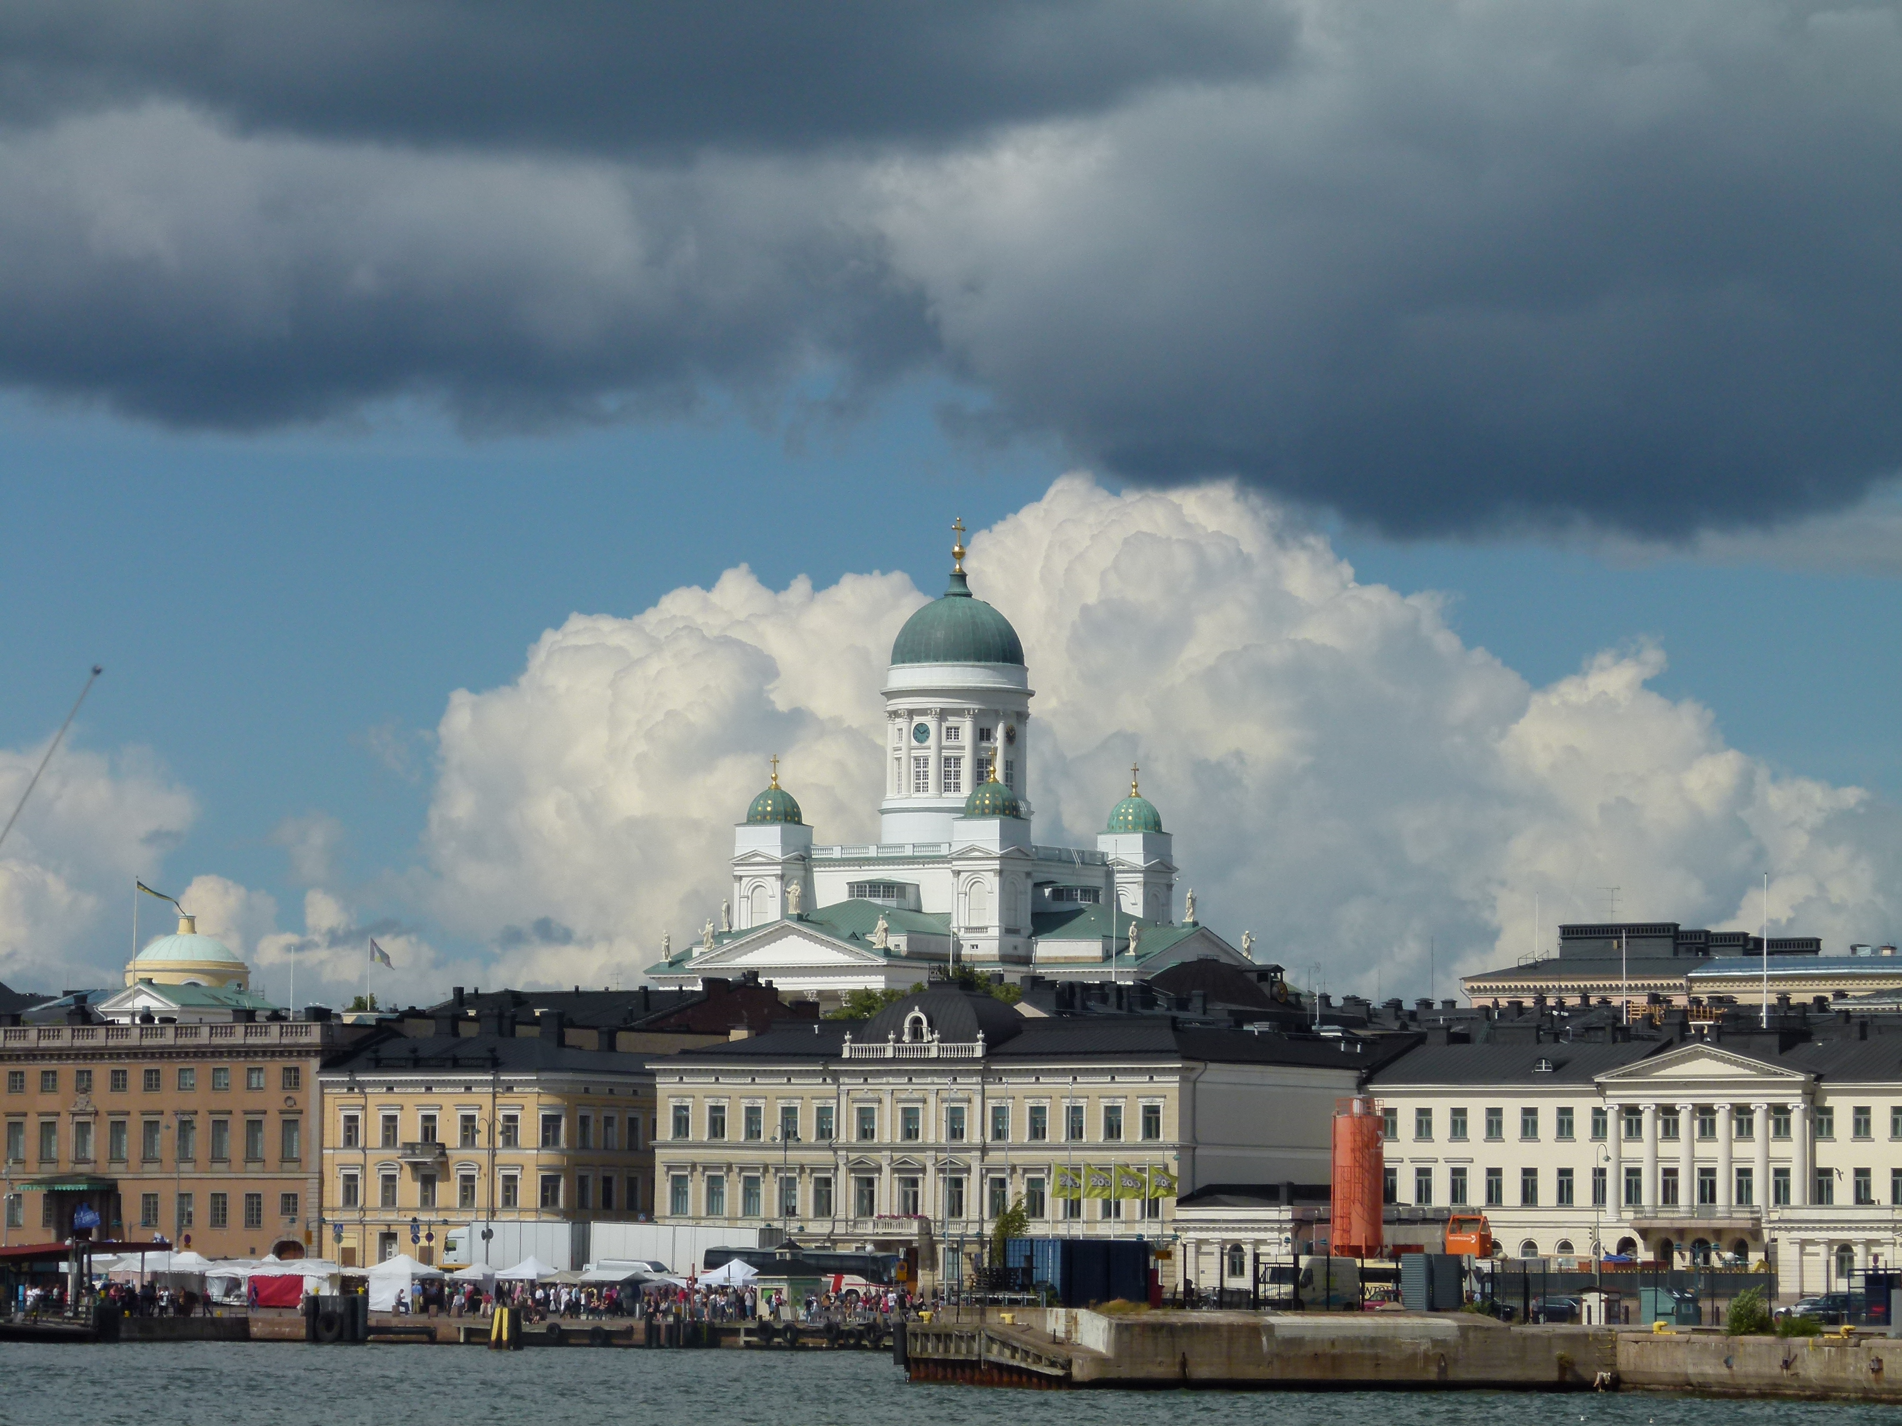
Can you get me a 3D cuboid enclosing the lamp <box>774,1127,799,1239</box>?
[{"bbox_3d":[-10.080,30.730,480.000,1.900,11.000,0.500,-3,-5,36],"label":"lamp"}]

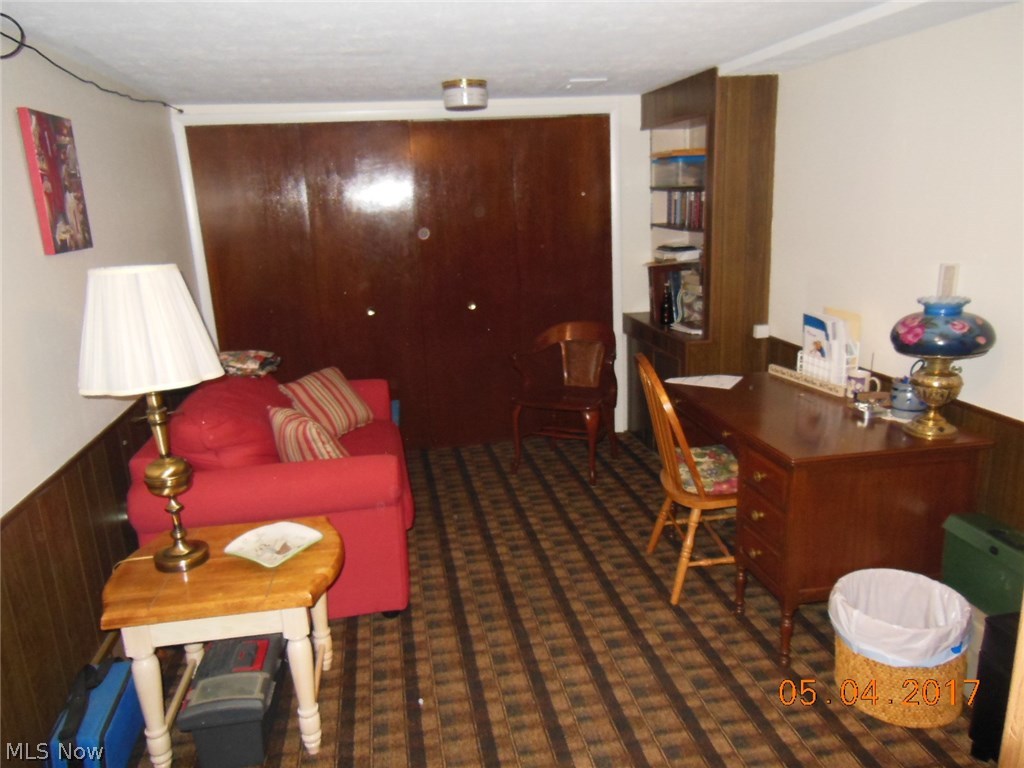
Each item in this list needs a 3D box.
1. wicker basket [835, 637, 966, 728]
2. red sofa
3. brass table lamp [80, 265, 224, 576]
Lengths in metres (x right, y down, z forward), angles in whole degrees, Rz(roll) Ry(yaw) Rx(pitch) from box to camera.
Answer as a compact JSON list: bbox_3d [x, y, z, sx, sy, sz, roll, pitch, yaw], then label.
[{"bbox_3d":[1.223,0.833,2.344,0.348,0.326,0.348,-5,14,-9],"label":"wicker basket"},{"bbox_3d":[-0.987,0.399,3.395,1.013,0.854,1.431,-5,14,-9],"label":"red sofa"},{"bbox_3d":[-1.054,0.108,2.202,0.410,0.903,0.410,-5,14,-9],"label":"brass table lamp"}]

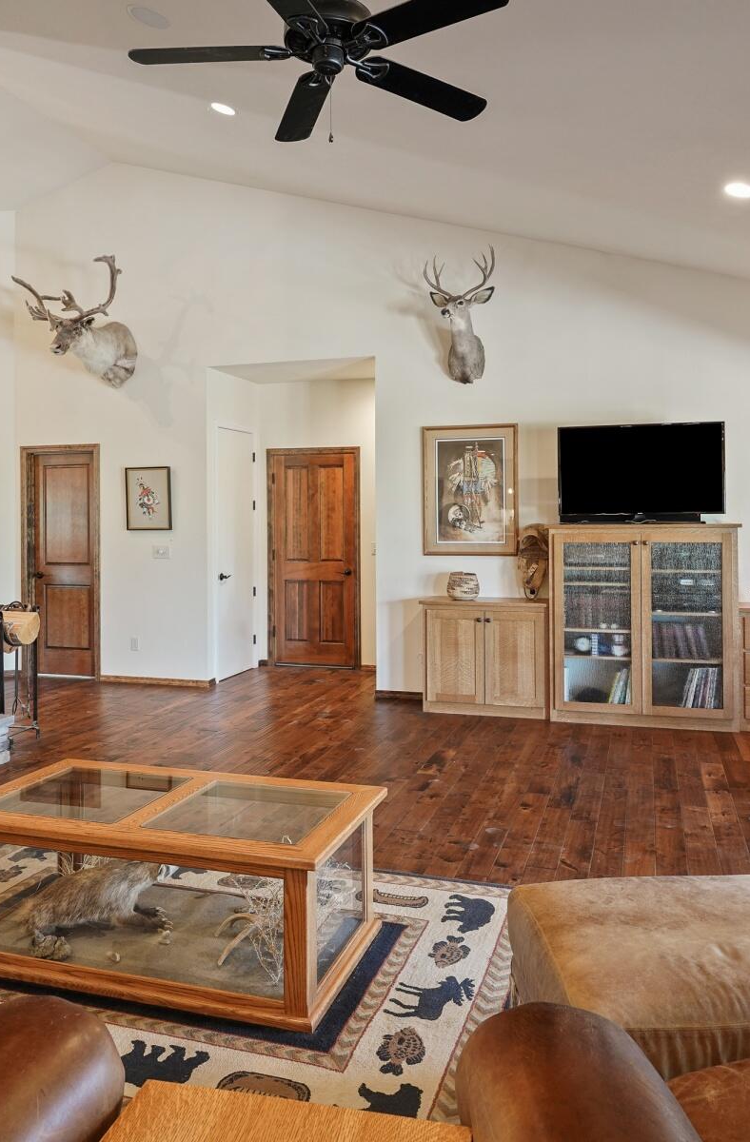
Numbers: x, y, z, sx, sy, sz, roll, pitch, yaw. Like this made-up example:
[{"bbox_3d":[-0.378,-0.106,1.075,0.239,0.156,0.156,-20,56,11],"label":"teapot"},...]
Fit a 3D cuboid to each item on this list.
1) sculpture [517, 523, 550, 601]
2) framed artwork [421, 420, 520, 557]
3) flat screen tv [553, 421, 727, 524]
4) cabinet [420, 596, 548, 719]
[{"bbox_3d":[1.156,-0.063,5.864,0.270,0.550,0.200,0,2,18],"label":"sculpture"},{"bbox_3d":[0.720,-0.610,6.162,0.735,0.990,0.035,0,2,18],"label":"framed artwork"},{"bbox_3d":[1.829,-0.661,5.579,1.090,0.680,0.150,0,2,18],"label":"flat screen tv"},{"bbox_3d":[0.831,0.629,5.954,0.900,0.795,0.380,0,2,18],"label":"cabinet"}]

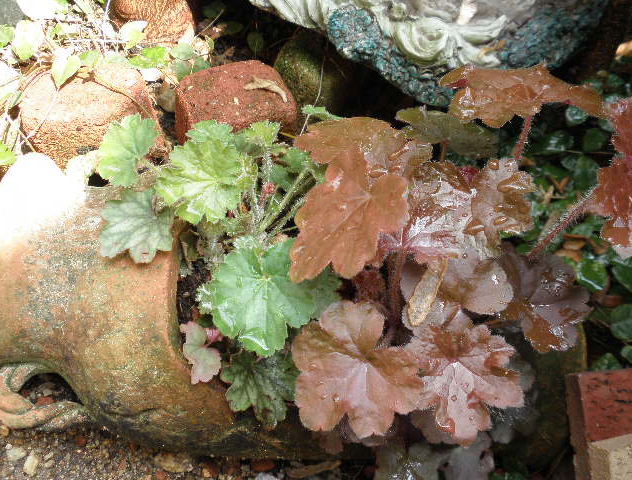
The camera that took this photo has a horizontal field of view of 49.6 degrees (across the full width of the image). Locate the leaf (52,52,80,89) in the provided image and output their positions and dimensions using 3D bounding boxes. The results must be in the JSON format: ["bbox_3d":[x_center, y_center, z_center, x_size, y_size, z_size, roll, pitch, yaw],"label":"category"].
[{"bbox_3d":[-0.272,-0.181,0.730,0.032,0.012,0.049,15,63,5],"label":"leaf"}]

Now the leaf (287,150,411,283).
[{"bbox_3d":[0.025,-0.014,0.508,0.079,0.025,0.115,19,71,13],"label":"leaf"}]

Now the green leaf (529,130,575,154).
[{"bbox_3d":[0.241,-0.100,0.700,0.049,0.010,0.029,-9,57,-6],"label":"green leaf"}]

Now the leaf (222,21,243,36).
[{"bbox_3d":[-0.100,-0.254,0.820,0.024,0.007,0.025,3,66,1],"label":"leaf"}]

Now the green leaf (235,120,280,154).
[{"bbox_3d":[-0.051,-0.092,0.601,0.030,0.016,0.048,26,56,16],"label":"green leaf"}]

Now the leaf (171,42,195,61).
[{"bbox_3d":[-0.179,-0.254,0.920,0.033,0.010,0.028,4,53,3],"label":"leaf"}]

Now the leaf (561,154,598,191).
[{"bbox_3d":[0.270,-0.070,0.691,0.034,0.010,0.040,-20,69,-11],"label":"leaf"}]

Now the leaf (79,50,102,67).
[{"bbox_3d":[-0.297,-0.239,0.900,0.034,0.010,0.027,-21,49,-19],"label":"leaf"}]

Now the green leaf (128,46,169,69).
[{"bbox_3d":[-0.213,-0.232,0.870,0.050,0.012,0.034,-4,53,-3],"label":"green leaf"}]

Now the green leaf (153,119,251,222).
[{"bbox_3d":[-0.115,-0.069,0.700,0.098,0.027,0.103,-9,59,1],"label":"green leaf"}]

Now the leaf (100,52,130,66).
[{"bbox_3d":[-0.255,-0.230,0.870,0.038,0.010,0.026,7,53,5],"label":"leaf"}]

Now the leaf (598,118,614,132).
[{"bbox_3d":[0.408,-0.161,0.960,0.025,0.009,0.028,-27,58,-19],"label":"leaf"}]

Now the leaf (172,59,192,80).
[{"bbox_3d":[-0.150,-0.188,0.751,0.025,0.008,0.032,22,65,18],"label":"leaf"}]

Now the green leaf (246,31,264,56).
[{"bbox_3d":[-0.080,-0.259,0.900,0.023,0.008,0.034,0,70,0],"label":"green leaf"}]

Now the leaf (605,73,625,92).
[{"bbox_3d":[0.366,-0.193,0.840,0.024,0.008,0.027,0,56,0],"label":"leaf"}]

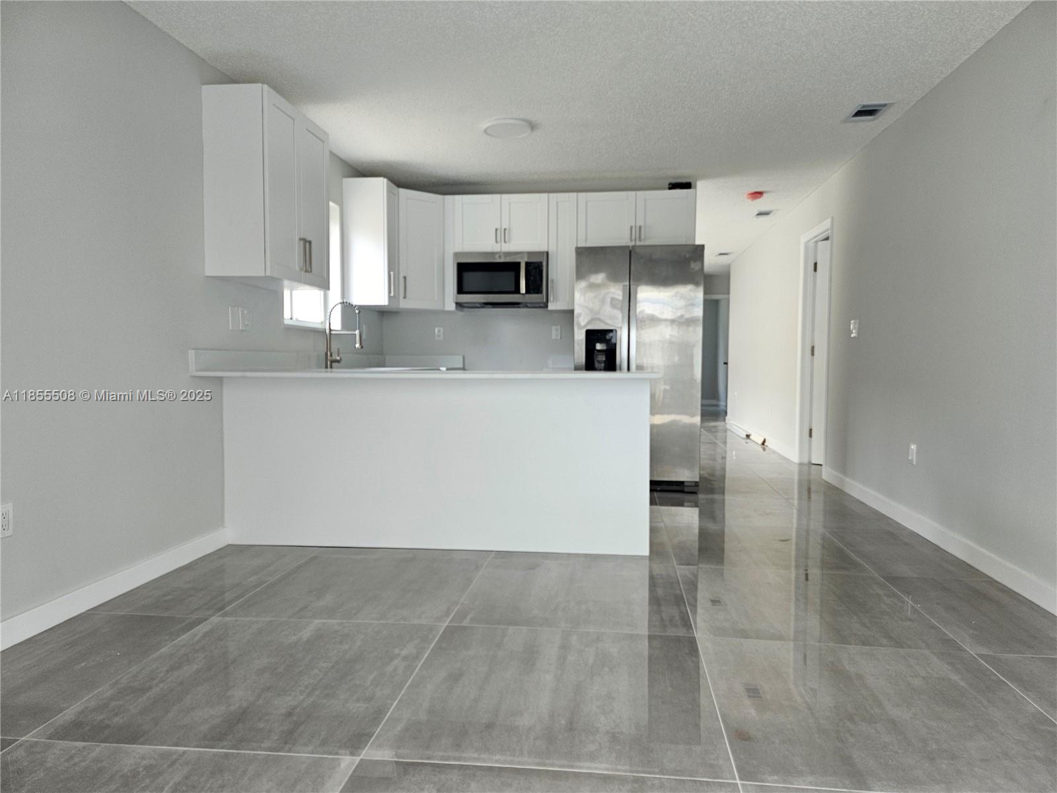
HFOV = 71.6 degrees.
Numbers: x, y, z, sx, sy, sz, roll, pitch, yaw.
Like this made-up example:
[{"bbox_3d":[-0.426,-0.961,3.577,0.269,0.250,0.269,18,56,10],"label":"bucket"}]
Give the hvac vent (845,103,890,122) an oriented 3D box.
[{"bbox_3d":[2.011,-1.681,4.352,0.200,0.025,0.335,0,3,7],"label":"hvac vent"}]

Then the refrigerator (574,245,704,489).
[{"bbox_3d":[0.829,-0.205,5.675,0.905,1.767,0.870,0,3,7],"label":"refrigerator"}]

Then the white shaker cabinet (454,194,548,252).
[{"bbox_3d":[-0.201,-1.404,6.068,0.766,0.461,0.330,0,3,7],"label":"white shaker cabinet"}]

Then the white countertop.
[{"bbox_3d":[-0.458,-0.118,3.836,2.210,0.027,0.933,0,3,7],"label":"white countertop"}]

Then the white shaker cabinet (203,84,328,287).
[{"bbox_3d":[-1.383,-1.069,3.966,0.329,0.922,0.779,0,3,7],"label":"white shaker cabinet"}]

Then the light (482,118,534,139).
[{"bbox_3d":[-0.129,-1.690,4.628,0.300,0.030,0.300,0,3,7],"label":"light"}]

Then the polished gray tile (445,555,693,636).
[{"bbox_3d":[0.199,0.820,3.079,0.893,0.012,0.915,0,3,7],"label":"polished gray tile"}]

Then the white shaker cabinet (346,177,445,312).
[{"bbox_3d":[-1.008,-1.158,5.855,0.617,0.922,0.929,0,3,7],"label":"white shaker cabinet"}]

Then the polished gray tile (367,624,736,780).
[{"bbox_3d":[0.092,0.867,2.182,0.897,0.012,0.898,0,3,7],"label":"polished gray tile"}]

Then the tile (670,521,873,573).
[{"bbox_3d":[1.194,0.785,3.828,0.895,0.010,0.905,0,3,7],"label":"tile"}]

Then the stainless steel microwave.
[{"bbox_3d":[-0.202,-0.950,6.032,0.757,0.425,0.403,0,3,7],"label":"stainless steel microwave"}]

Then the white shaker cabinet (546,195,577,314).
[{"bbox_3d":[0.292,-1.167,6.021,0.228,0.922,0.330,0,3,7],"label":"white shaker cabinet"}]

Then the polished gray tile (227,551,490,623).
[{"bbox_3d":[-0.684,0.815,3.159,0.893,0.010,0.897,0,3,7],"label":"polished gray tile"}]

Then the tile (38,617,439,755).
[{"bbox_3d":[-0.791,0.861,2.271,0.900,0.012,0.895,0,3,7],"label":"tile"}]

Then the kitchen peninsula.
[{"bbox_3d":[-0.459,0.322,3.857,2.210,0.909,0.933,0,3,7],"label":"kitchen peninsula"}]

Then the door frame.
[{"bbox_3d":[2.504,-0.398,6.315,0.150,2.090,0.910,0,3,7],"label":"door frame"}]

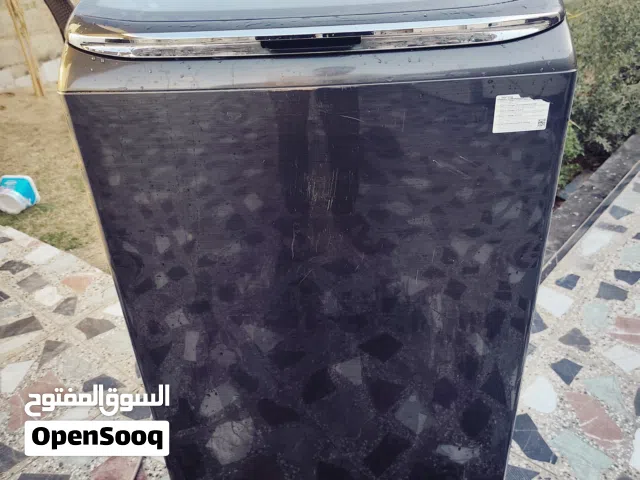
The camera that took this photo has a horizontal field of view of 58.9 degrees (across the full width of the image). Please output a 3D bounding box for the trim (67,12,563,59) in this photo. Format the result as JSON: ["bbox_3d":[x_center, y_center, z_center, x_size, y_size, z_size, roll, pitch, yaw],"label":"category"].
[{"bbox_3d":[-0.012,-0.247,0.697,0.615,0.036,0.040,-2,30,3],"label":"trim"}]

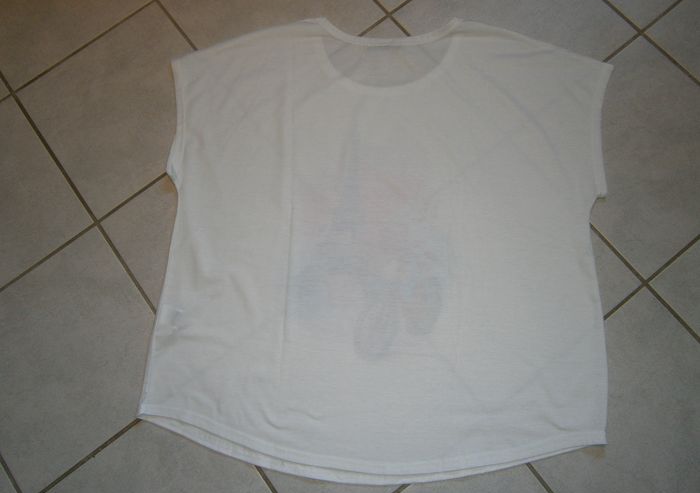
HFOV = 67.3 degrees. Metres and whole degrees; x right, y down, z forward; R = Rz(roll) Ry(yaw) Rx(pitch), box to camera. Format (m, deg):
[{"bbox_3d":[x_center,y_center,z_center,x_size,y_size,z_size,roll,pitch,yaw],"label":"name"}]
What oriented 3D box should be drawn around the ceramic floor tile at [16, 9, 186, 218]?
[{"bbox_3d":[-0.386,-0.247,0.922,0.300,0.010,0.300,-37,76,-6],"label":"ceramic floor tile"}]

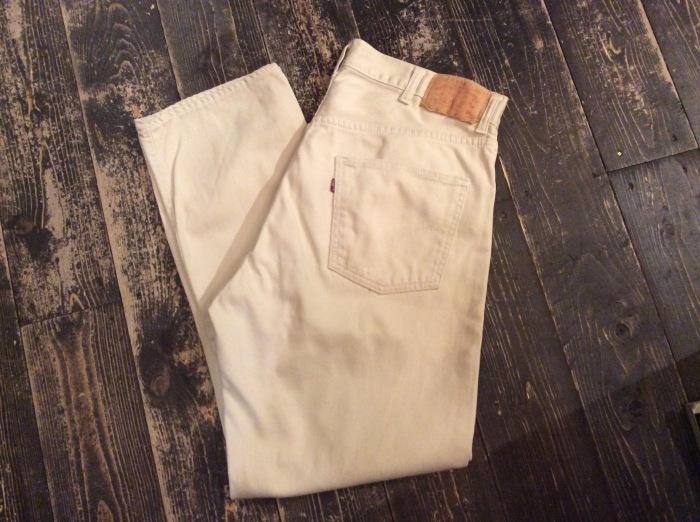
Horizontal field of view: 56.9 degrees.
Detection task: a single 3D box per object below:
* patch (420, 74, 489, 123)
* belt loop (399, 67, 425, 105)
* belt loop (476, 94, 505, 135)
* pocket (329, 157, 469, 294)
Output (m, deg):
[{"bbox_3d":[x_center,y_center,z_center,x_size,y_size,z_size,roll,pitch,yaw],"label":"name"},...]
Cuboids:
[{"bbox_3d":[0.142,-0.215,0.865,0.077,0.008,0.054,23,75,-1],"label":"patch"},{"bbox_3d":[0.083,-0.233,0.863,0.016,0.008,0.054,22,75,2],"label":"belt loop"},{"bbox_3d":[0.188,-0.197,0.868,0.017,0.008,0.055,23,74,-5],"label":"belt loop"},{"bbox_3d":[0.054,-0.036,0.828,0.176,0.012,0.167,11,79,0],"label":"pocket"}]

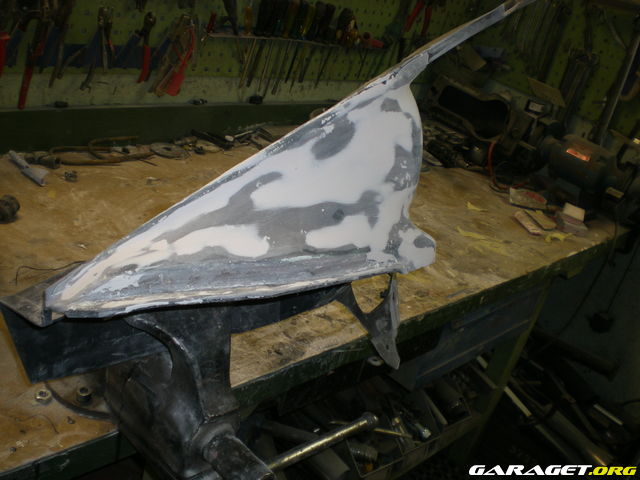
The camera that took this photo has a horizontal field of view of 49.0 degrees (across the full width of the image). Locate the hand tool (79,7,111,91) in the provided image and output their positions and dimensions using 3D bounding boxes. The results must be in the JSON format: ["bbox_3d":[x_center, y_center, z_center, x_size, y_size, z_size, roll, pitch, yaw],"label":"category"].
[{"bbox_3d":[-0.473,-0.403,1.485,0.048,0.172,0.025,-11,37,-46],"label":"hand tool"}]

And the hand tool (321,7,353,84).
[{"bbox_3d":[0.044,-0.543,1.979,0.030,0.215,0.030,-10,36,-46],"label":"hand tool"}]

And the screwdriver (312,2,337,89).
[{"bbox_3d":[0.009,-0.533,1.945,0.028,0.235,0.028,9,30,-5],"label":"screwdriver"}]

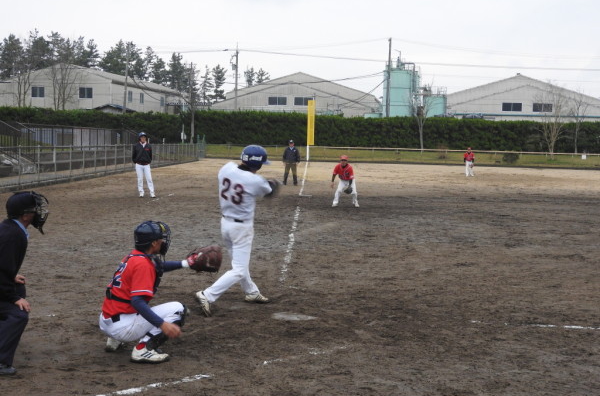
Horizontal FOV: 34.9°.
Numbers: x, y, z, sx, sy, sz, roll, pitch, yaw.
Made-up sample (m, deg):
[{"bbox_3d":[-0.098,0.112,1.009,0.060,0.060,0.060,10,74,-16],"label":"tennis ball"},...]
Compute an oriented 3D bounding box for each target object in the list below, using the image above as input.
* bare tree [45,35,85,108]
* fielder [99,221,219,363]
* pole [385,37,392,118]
[{"bbox_3d":[-24.102,-10.836,97.396,4.100,11.833,3.900,1,4,0],"label":"bare tree"},{"bbox_3d":[-1.170,0.749,7.800,0.980,1.070,0.680,-1,4,-37],"label":"fielder"},{"bbox_3d":[10.351,-12.512,112.000,0.360,12.600,0.360,1,3,0],"label":"pole"}]

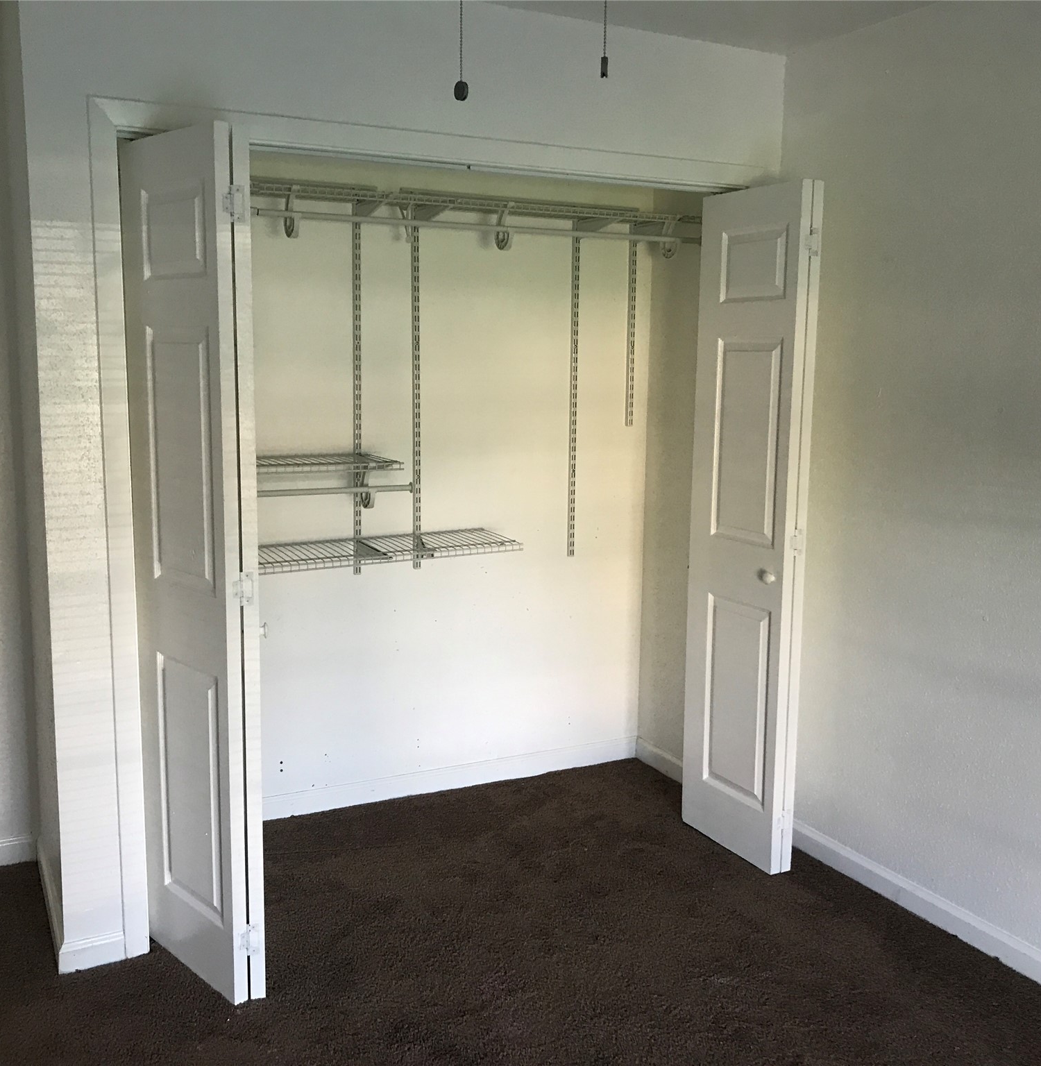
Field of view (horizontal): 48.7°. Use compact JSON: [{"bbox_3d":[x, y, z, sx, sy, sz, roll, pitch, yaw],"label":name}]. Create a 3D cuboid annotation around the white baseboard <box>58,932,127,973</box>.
[{"bbox_3d":[-1.079,1.056,2.901,0.164,0.072,0.018,-4,10,-27],"label":"white baseboard"}]

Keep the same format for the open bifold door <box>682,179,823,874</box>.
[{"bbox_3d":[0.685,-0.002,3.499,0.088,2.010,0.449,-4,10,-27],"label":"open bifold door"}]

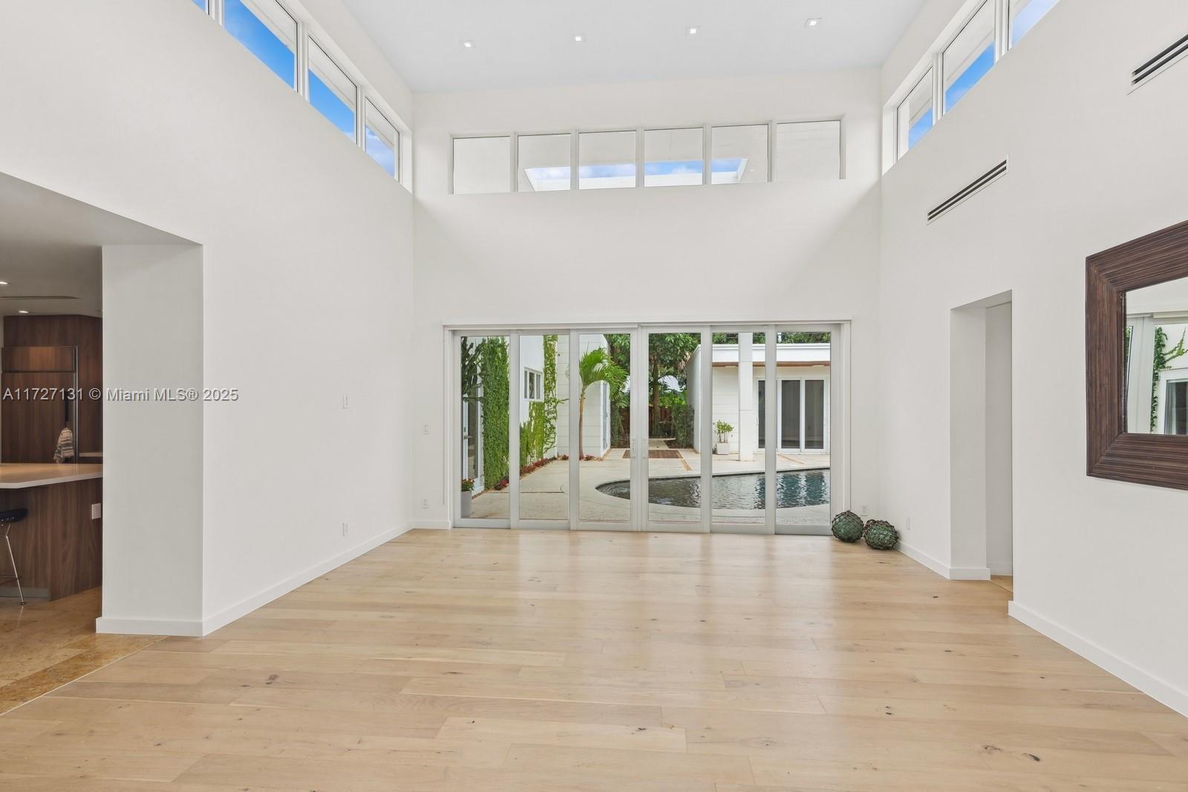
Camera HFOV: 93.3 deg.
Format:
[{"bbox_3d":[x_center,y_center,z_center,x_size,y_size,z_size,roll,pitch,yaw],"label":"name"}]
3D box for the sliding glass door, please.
[{"bbox_3d":[0.552,0.387,6.603,4.488,2.400,0.140,0,-1,5],"label":"sliding glass door"}]

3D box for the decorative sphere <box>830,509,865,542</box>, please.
[{"bbox_3d":[2.721,1.396,6.002,0.335,0.345,0.335,0,-1,5],"label":"decorative sphere"}]

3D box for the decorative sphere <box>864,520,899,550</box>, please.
[{"bbox_3d":[2.894,1.401,5.642,0.325,0.305,0.325,0,-1,5],"label":"decorative sphere"}]

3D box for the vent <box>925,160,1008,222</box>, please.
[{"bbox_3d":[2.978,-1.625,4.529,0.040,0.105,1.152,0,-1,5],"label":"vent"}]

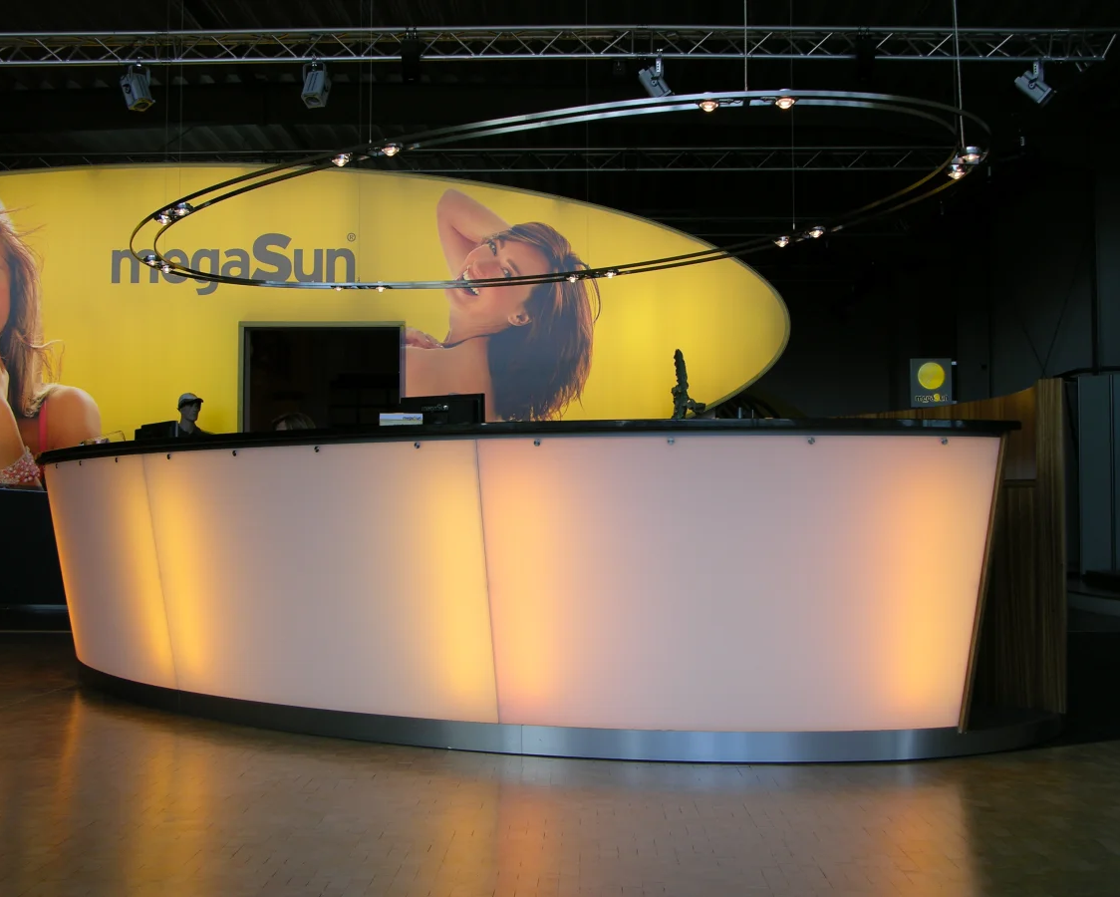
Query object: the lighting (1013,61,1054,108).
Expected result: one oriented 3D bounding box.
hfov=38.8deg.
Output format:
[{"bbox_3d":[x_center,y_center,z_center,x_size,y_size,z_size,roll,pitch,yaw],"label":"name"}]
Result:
[{"bbox_3d":[4.003,-3.055,13.300,0.330,0.320,0.220,39,15,24],"label":"lighting"}]

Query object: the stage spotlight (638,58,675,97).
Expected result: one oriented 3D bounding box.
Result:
[{"bbox_3d":[0.826,-3.061,13.300,0.330,0.320,0.220,45,10,13],"label":"stage spotlight"}]

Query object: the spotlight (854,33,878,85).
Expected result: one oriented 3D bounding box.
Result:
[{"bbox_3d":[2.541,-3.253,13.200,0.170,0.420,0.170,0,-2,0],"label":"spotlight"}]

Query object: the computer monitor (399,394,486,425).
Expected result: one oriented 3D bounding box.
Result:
[{"bbox_3d":[-0.468,-0.007,6.293,0.430,0.400,0.180,-2,-3,37],"label":"computer monitor"}]

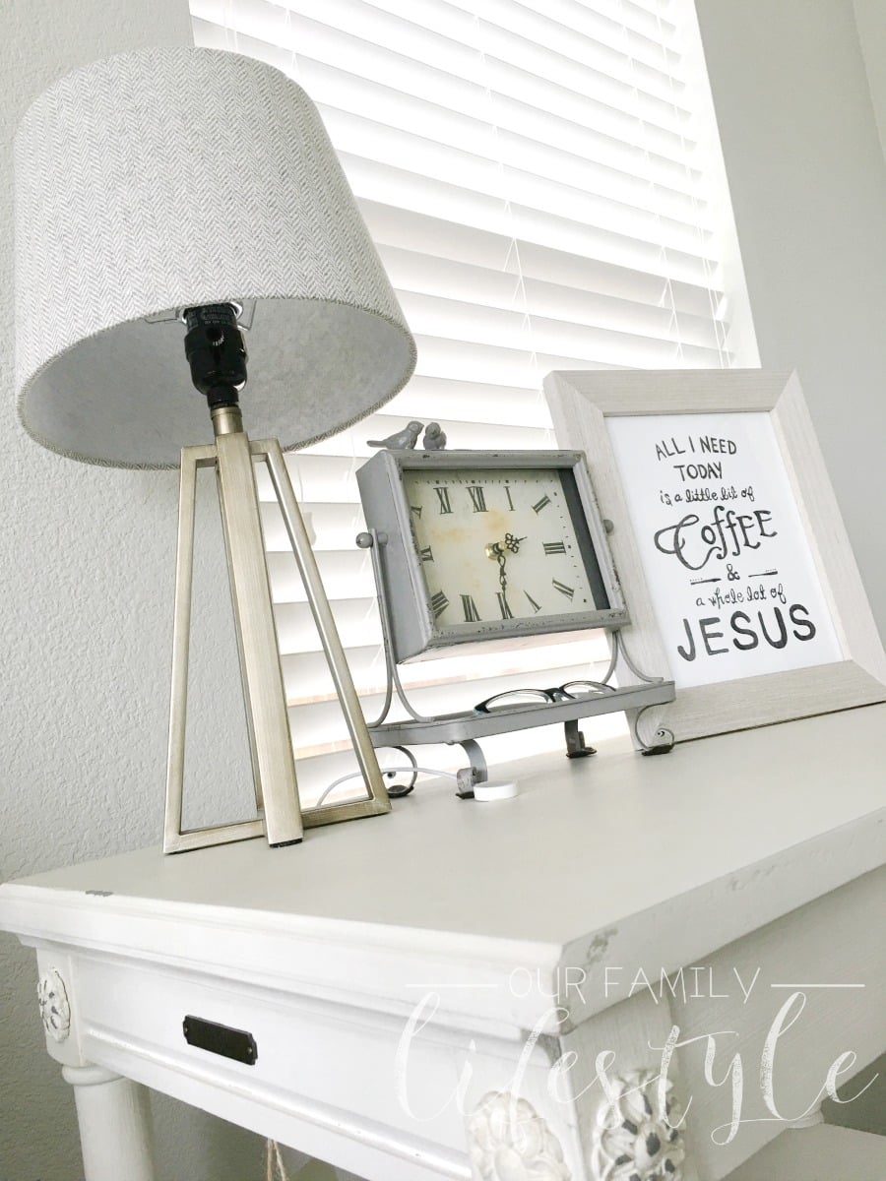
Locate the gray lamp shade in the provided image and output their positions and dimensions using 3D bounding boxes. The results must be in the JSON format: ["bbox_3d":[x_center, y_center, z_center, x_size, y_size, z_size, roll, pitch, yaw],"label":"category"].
[{"bbox_3d":[-0.168,-0.222,0.692,0.267,0.185,0.267,-11,-9,-13],"label":"gray lamp shade"}]

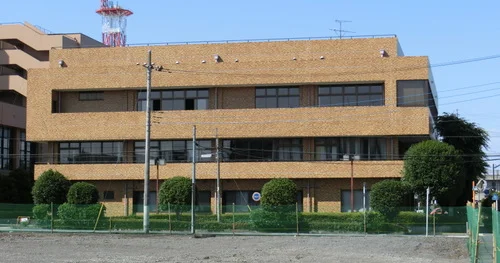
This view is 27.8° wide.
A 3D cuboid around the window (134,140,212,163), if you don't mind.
[{"bbox_3d":[-5.674,1.483,74.992,6.006,1.707,0.200,-1,-4,12],"label":"window"}]

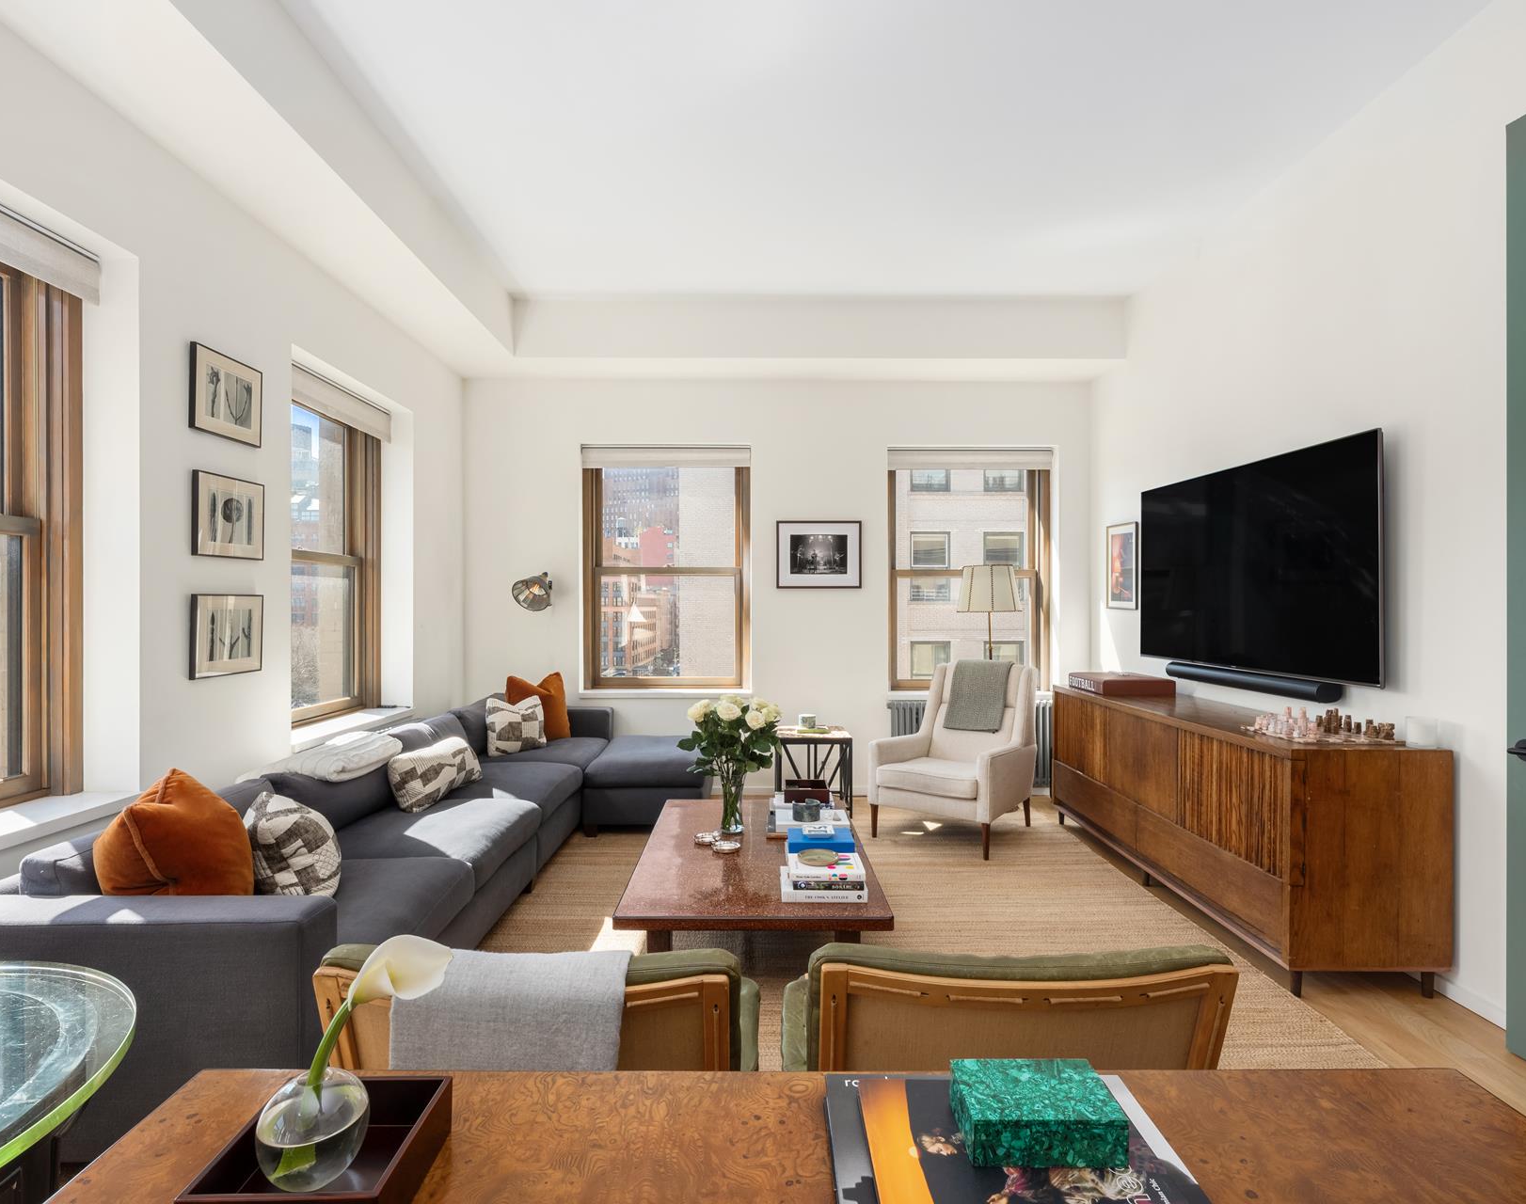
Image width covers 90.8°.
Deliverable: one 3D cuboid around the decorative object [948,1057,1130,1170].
[{"bbox_3d":[0.321,0.601,0.893,0.174,0.052,0.113,0,0,0],"label":"decorative object"}]

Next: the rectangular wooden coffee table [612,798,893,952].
[{"bbox_3d":[-0.030,1.195,3.060,0.885,0.420,1.400,0,0,0],"label":"rectangular wooden coffee table"}]

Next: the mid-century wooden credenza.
[{"bbox_3d":[2.129,0.958,3.706,0.568,0.884,2.140,0,0,0],"label":"mid-century wooden credenza"}]

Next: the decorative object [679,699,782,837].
[{"bbox_3d":[-0.140,0.692,3.245,0.430,0.580,0.410,0,0,0],"label":"decorative object"}]

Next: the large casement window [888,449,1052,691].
[{"bbox_3d":[1.540,-0.200,5.670,1.220,1.720,0.120,0,0,0],"label":"large casement window"}]

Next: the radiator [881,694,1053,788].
[{"bbox_3d":[1.480,0.995,5.390,1.150,0.620,0.180,0,0,0],"label":"radiator"}]

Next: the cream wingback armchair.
[{"bbox_3d":[1.183,0.900,4.636,0.760,1.000,0.860,0,0,36],"label":"cream wingback armchair"}]

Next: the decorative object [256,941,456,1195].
[{"bbox_3d":[-0.445,0.498,0.820,0.205,0.265,0.135,0,0,0],"label":"decorative object"}]

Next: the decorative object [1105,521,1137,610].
[{"bbox_3d":[2.370,-0.228,4.960,0.030,0.555,0.400,0,0,-1],"label":"decorative object"}]

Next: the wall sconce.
[{"bbox_3d":[-1.615,-0.075,5.280,0.260,0.270,0.270,0,0,7],"label":"wall sconce"}]

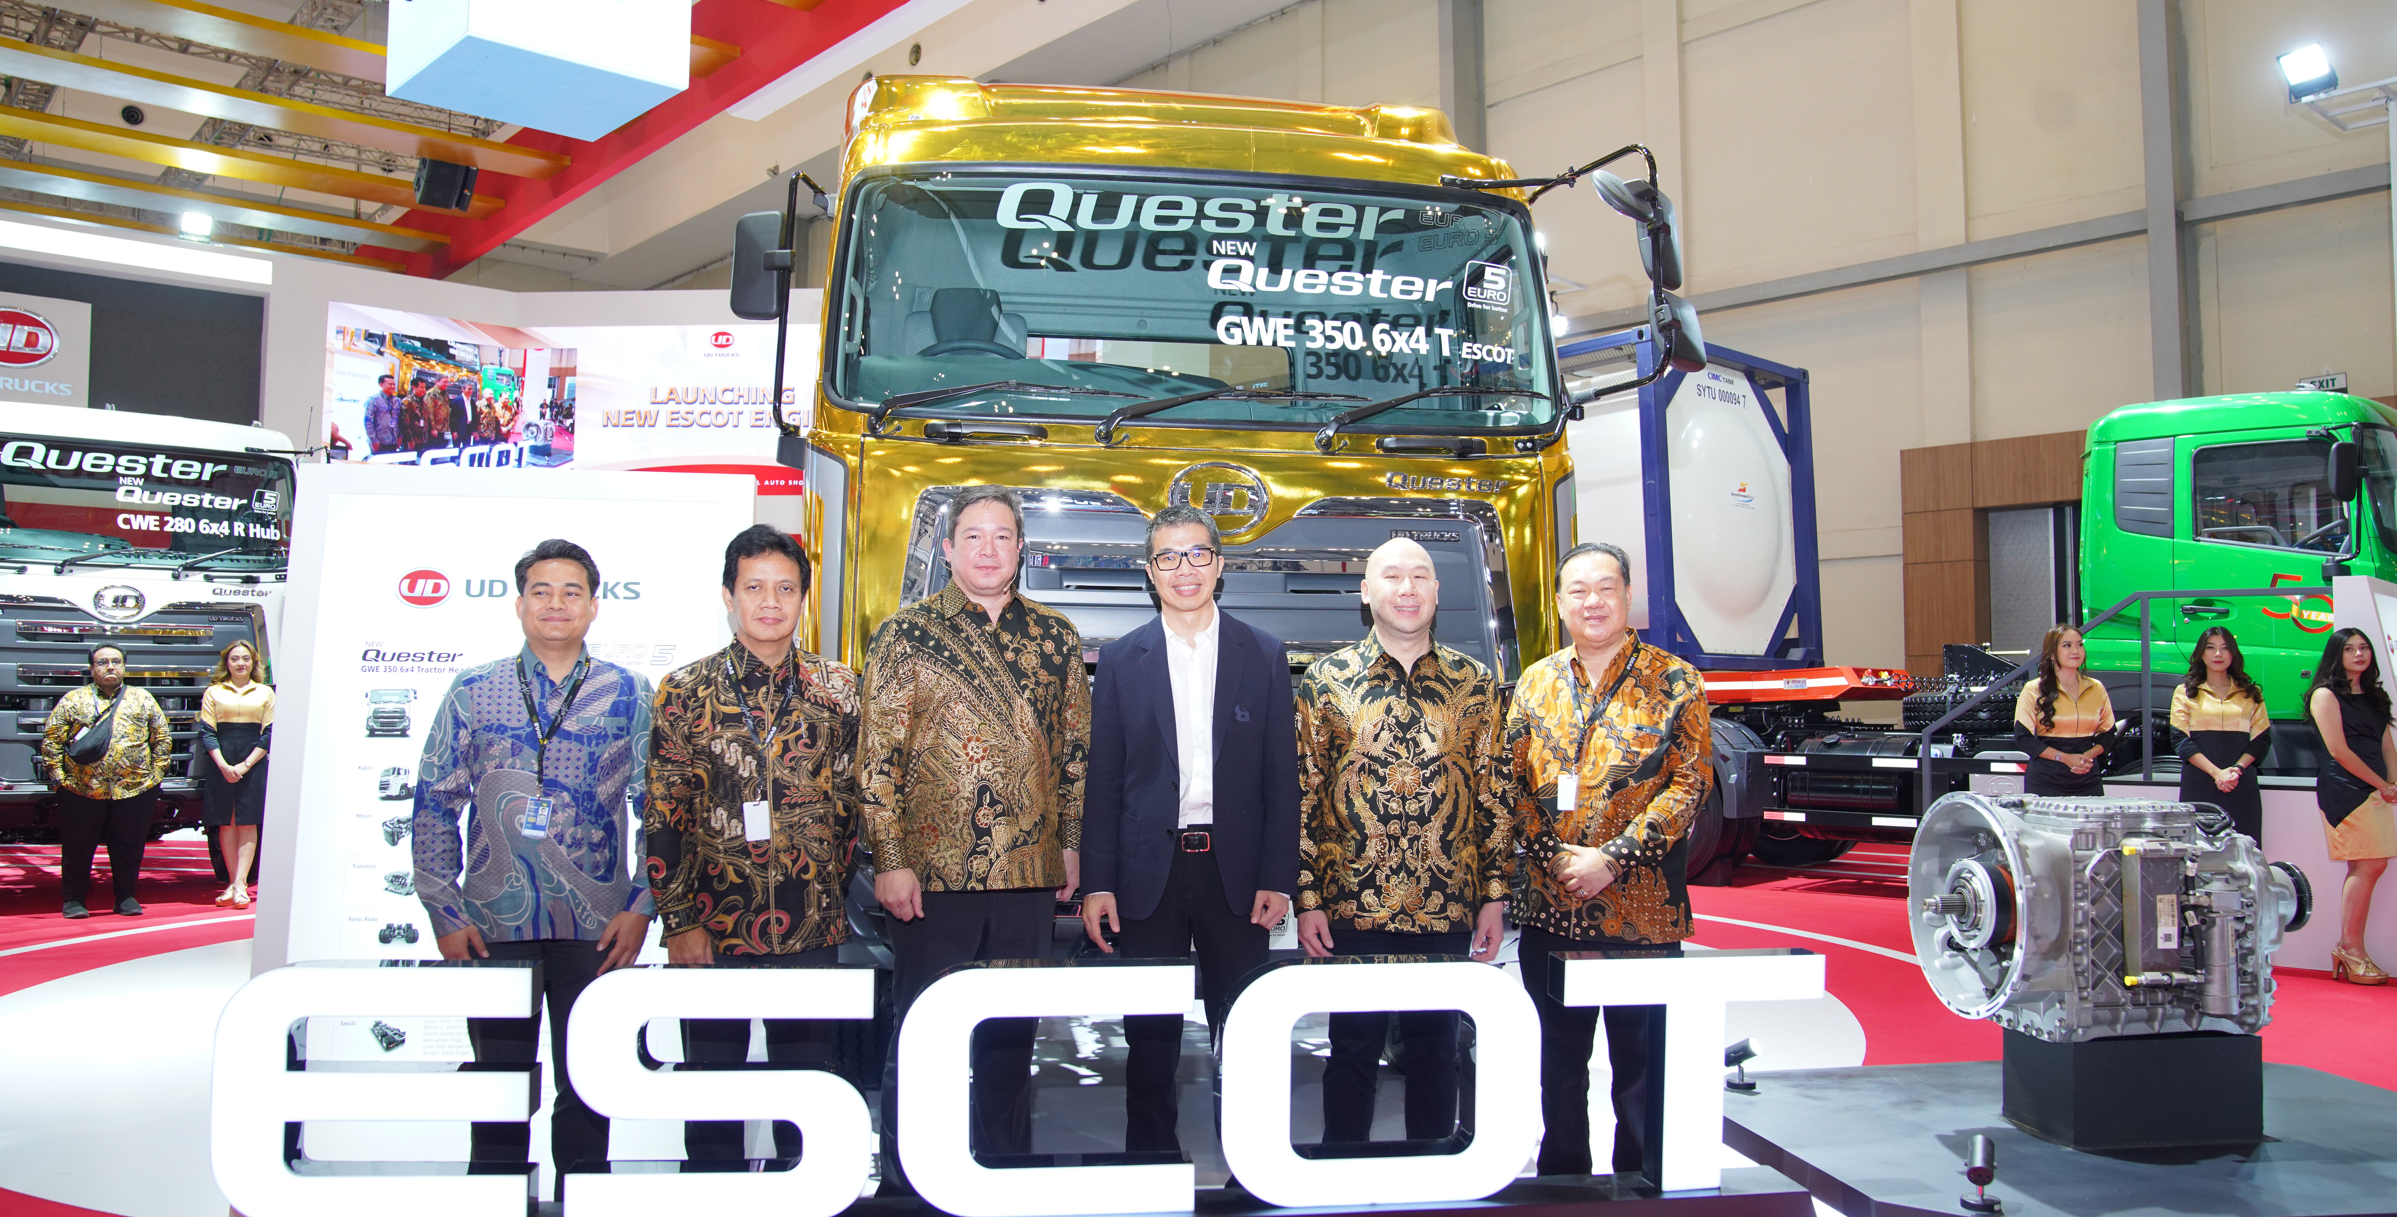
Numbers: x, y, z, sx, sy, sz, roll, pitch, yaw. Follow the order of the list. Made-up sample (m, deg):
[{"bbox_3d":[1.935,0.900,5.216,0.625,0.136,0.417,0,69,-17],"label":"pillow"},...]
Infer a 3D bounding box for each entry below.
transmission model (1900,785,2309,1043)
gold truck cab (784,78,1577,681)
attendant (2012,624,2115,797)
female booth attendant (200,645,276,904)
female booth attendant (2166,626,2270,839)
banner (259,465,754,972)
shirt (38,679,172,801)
[{"bbox_3d":[2.225,0.725,4.095,0.880,0.580,0.570,1,-3,-5],"label":"transmission model"},{"bbox_3d":[-0.128,-0.274,6.357,2.480,2.980,2.100,1,-3,-8],"label":"gold truck cab"},{"bbox_3d":[4.523,0.965,8.710,0.450,1.710,0.300,-1,-4,23],"label":"attendant"},{"bbox_3d":[-5.957,1.016,10.305,0.430,1.650,0.290,2,-4,-28],"label":"female booth attendant"},{"bbox_3d":[5.093,0.950,8.310,0.450,1.700,0.300,-1,-4,28],"label":"female booth attendant"},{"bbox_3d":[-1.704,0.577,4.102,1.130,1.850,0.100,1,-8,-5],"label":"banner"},{"bbox_3d":[-6.436,0.779,9.818,0.670,0.690,0.360,2,-4,-27],"label":"shirt"}]

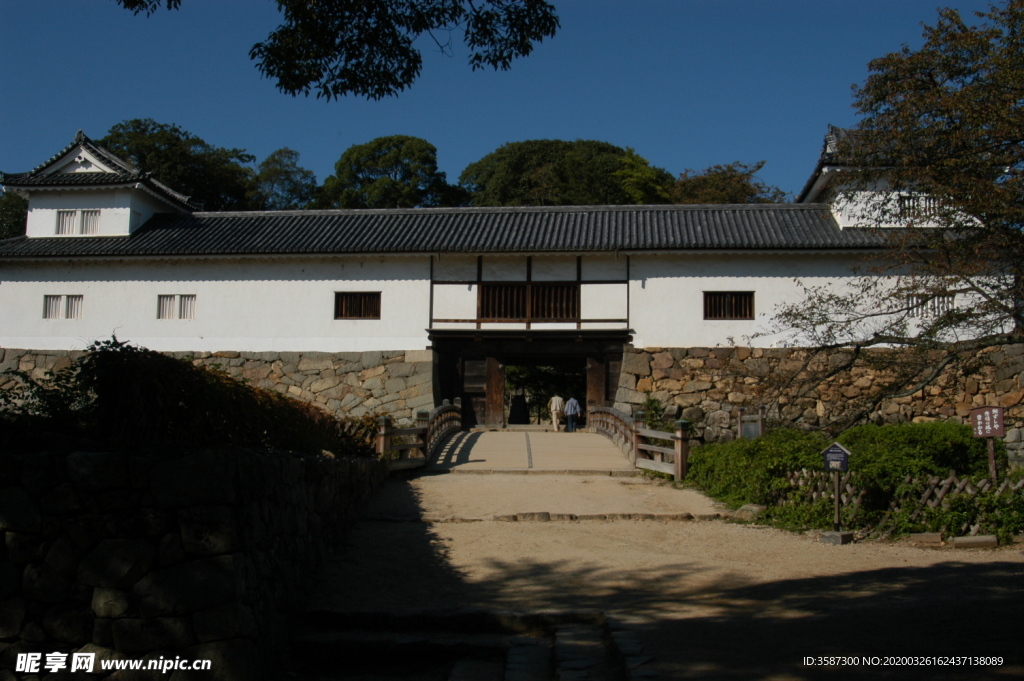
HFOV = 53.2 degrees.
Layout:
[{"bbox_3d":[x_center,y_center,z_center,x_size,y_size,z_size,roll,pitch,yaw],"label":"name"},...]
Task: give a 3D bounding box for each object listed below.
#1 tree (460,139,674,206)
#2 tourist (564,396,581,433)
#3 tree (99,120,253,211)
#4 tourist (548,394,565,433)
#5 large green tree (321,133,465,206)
[{"bbox_3d":[4.306,-7.690,81.265,16.500,16.500,14.000,1,-6,0],"label":"tree"},{"bbox_3d":[2.538,3.104,42.916,0.600,1.550,0.420,1,-6,3],"label":"tourist"},{"bbox_3d":[-26.285,-8.882,79.322,13.000,16.500,12.000,1,-6,0],"label":"tree"},{"bbox_3d":[1.867,3.062,42.919,0.620,1.620,0.420,1,-6,3],"label":"tourist"},{"bbox_3d":[-9.661,-8.013,81.273,11.500,16.500,11.000,1,-6,0],"label":"large green tree"}]

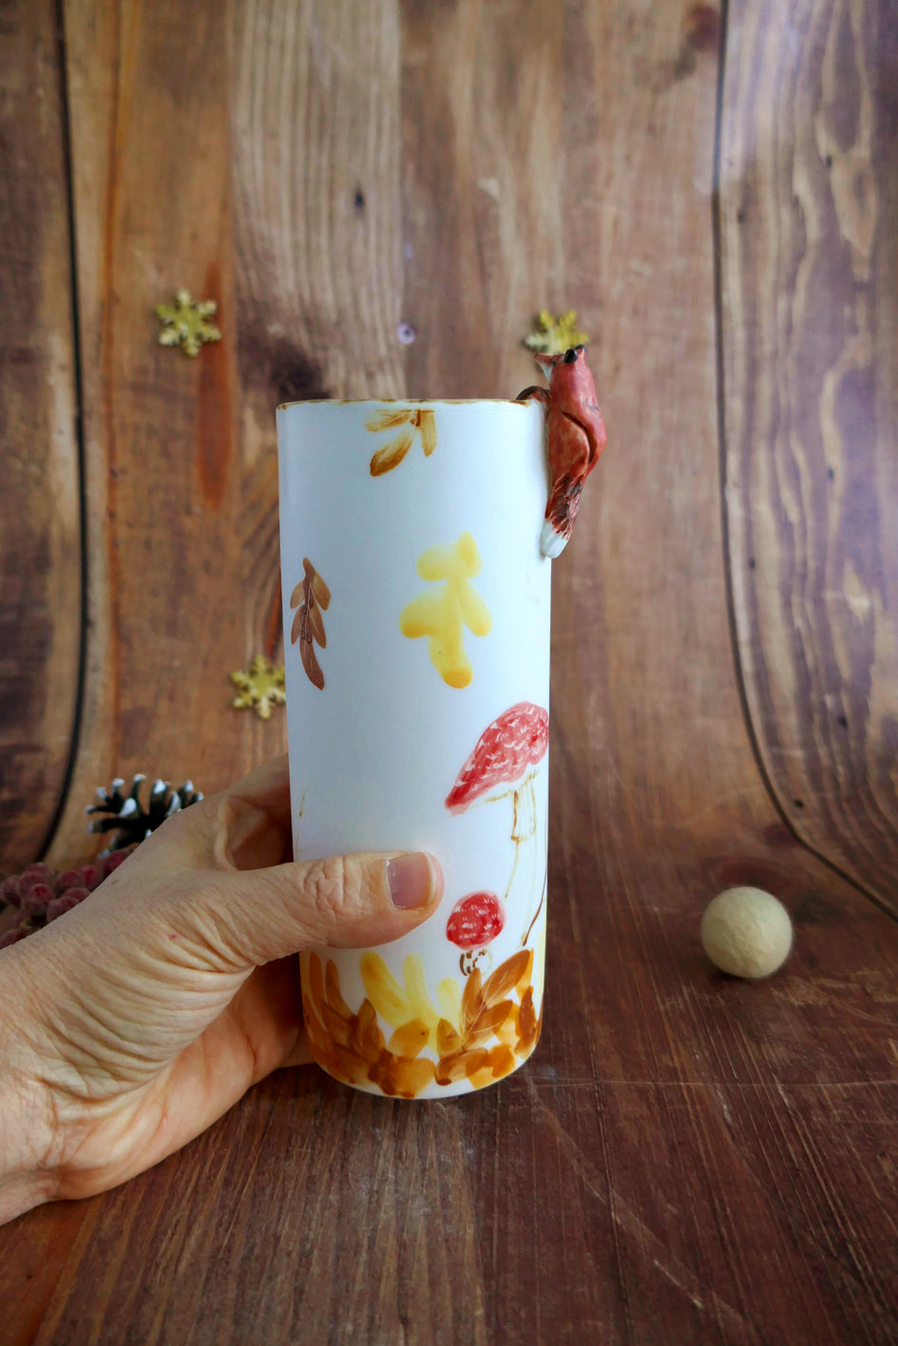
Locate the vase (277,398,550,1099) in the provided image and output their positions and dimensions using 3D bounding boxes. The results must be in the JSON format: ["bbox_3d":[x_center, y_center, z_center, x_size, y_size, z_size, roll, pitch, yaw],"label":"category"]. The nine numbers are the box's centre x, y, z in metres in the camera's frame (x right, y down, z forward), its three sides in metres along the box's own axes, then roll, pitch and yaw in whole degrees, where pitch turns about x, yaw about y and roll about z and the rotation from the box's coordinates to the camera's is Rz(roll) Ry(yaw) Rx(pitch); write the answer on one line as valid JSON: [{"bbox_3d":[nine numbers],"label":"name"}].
[{"bbox_3d":[-0.008,0.018,0.246,0.068,0.170,0.068,0,13,0],"label":"vase"}]

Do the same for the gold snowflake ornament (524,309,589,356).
[{"bbox_3d":[0.051,-0.160,0.448,0.030,0.030,0.004,0,1,-5],"label":"gold snowflake ornament"}]

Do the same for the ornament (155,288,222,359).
[{"bbox_3d":[-0.116,-0.157,0.418,0.030,0.030,0.004,0,1,-6],"label":"ornament"}]

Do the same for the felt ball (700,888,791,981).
[{"bbox_3d":[0.092,0.081,0.290,0.027,0.027,0.027,0,13,0],"label":"felt ball"}]

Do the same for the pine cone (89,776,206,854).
[{"bbox_3d":[-0.112,0.057,0.349,0.044,0.038,0.042,0,13,0],"label":"pine cone"}]

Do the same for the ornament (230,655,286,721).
[{"bbox_3d":[-0.077,0.006,0.392,0.030,0.030,0.004,1,-21,-3],"label":"ornament"}]

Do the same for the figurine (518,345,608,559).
[{"bbox_3d":[0.027,-0.053,0.223,0.021,0.050,0.017,2,13,11],"label":"figurine"}]

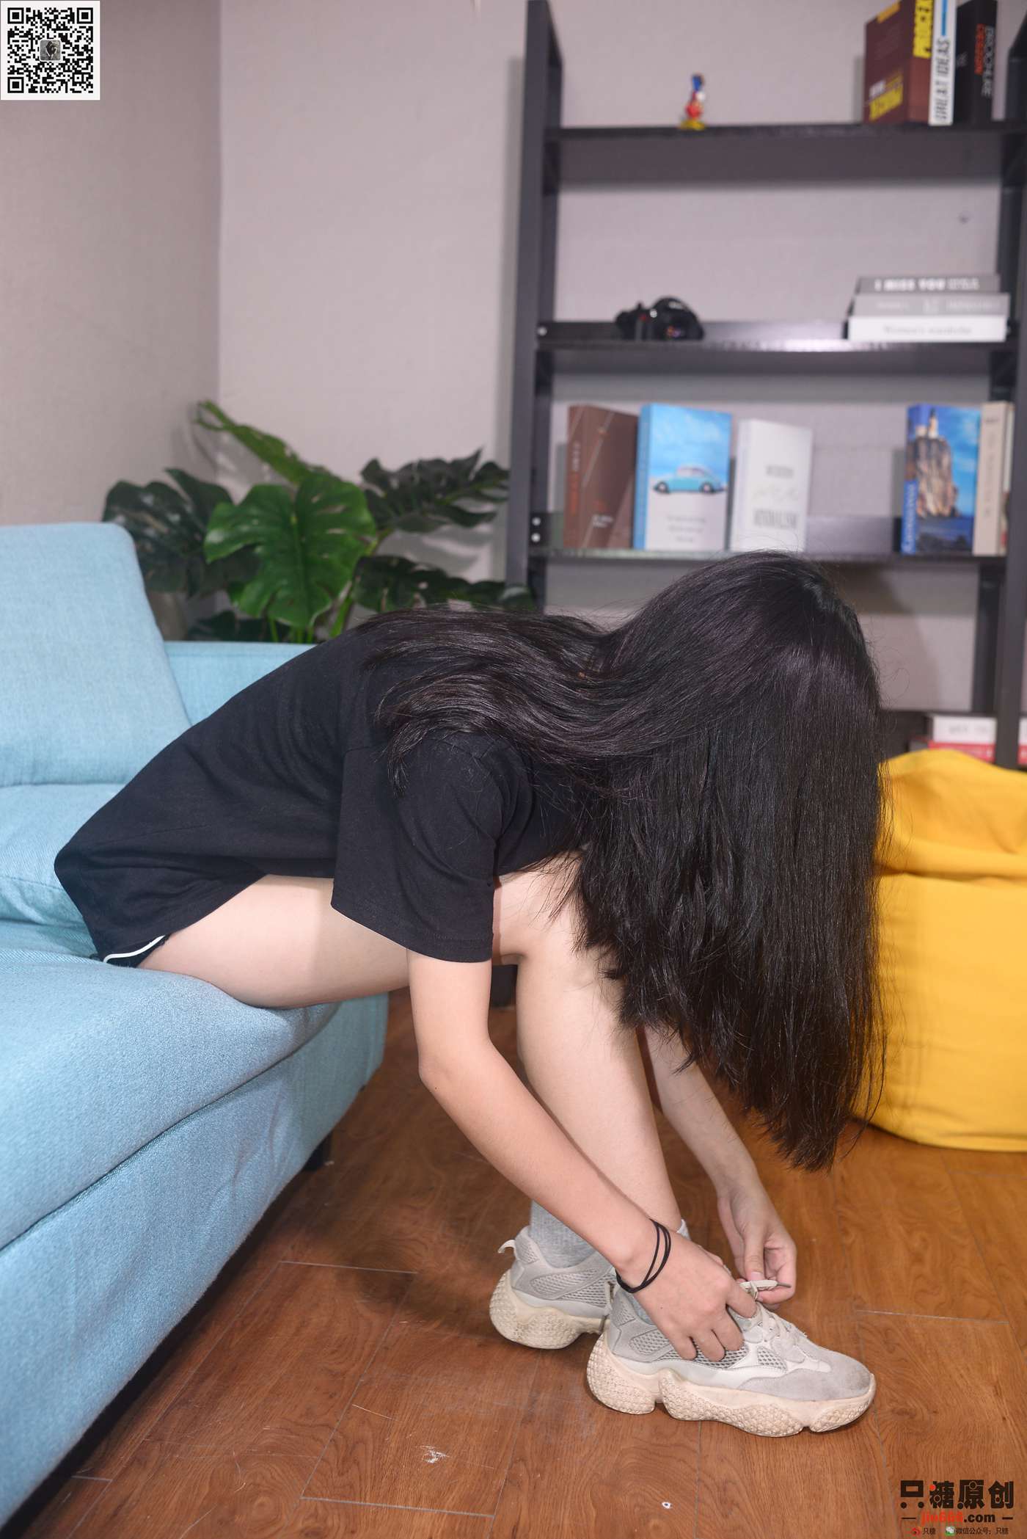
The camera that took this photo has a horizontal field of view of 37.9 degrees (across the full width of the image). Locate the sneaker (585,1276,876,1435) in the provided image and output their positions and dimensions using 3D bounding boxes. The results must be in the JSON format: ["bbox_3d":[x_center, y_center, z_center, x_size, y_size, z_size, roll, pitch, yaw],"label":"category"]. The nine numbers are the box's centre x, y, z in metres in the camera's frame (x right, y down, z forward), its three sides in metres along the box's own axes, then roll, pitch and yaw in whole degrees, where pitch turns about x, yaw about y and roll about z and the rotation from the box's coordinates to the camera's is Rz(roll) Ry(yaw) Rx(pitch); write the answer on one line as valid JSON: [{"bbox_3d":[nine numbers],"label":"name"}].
[{"bbox_3d":[0.206,0.547,1.430,0.282,0.127,0.105,2,4,7],"label":"sneaker"}]

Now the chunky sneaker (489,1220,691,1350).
[{"bbox_3d":[0.114,0.536,1.564,0.282,0.127,0.105,2,4,7],"label":"chunky sneaker"}]

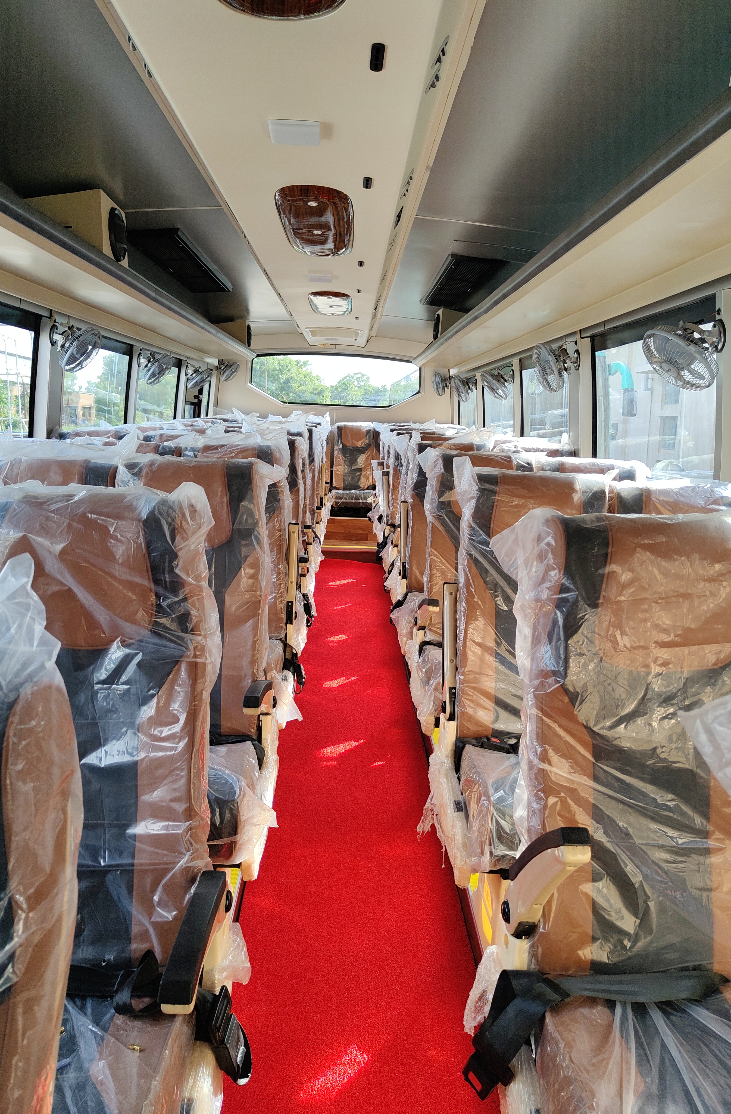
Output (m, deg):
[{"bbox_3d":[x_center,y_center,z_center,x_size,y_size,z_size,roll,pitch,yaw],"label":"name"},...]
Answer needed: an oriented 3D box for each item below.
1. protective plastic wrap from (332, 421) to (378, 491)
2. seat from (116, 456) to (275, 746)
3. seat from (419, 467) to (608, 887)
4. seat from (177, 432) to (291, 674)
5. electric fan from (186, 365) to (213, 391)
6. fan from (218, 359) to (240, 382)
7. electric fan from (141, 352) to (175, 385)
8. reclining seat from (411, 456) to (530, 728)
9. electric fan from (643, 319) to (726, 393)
[{"bbox_3d":[-0.127,-0.988,7.613,0.450,0.680,0.330,1,11,-1],"label":"protective plastic wrap"},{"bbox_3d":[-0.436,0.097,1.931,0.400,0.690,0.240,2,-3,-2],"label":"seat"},{"bbox_3d":[0.418,0.327,1.944,0.430,1.040,0.720,1,11,-1],"label":"seat"},{"bbox_3d":[-0.515,0.152,2.745,0.430,1.040,0.720,1,11,-1],"label":"seat"},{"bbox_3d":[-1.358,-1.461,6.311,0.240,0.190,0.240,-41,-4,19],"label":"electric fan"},{"bbox_3d":[-1.356,-1.855,7.712,0.190,0.240,0.240,42,20,7],"label":"fan"},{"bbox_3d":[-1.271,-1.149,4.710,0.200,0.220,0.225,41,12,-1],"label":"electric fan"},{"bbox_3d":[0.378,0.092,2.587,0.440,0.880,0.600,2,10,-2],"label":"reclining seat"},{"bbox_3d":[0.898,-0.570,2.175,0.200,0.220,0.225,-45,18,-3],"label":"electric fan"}]

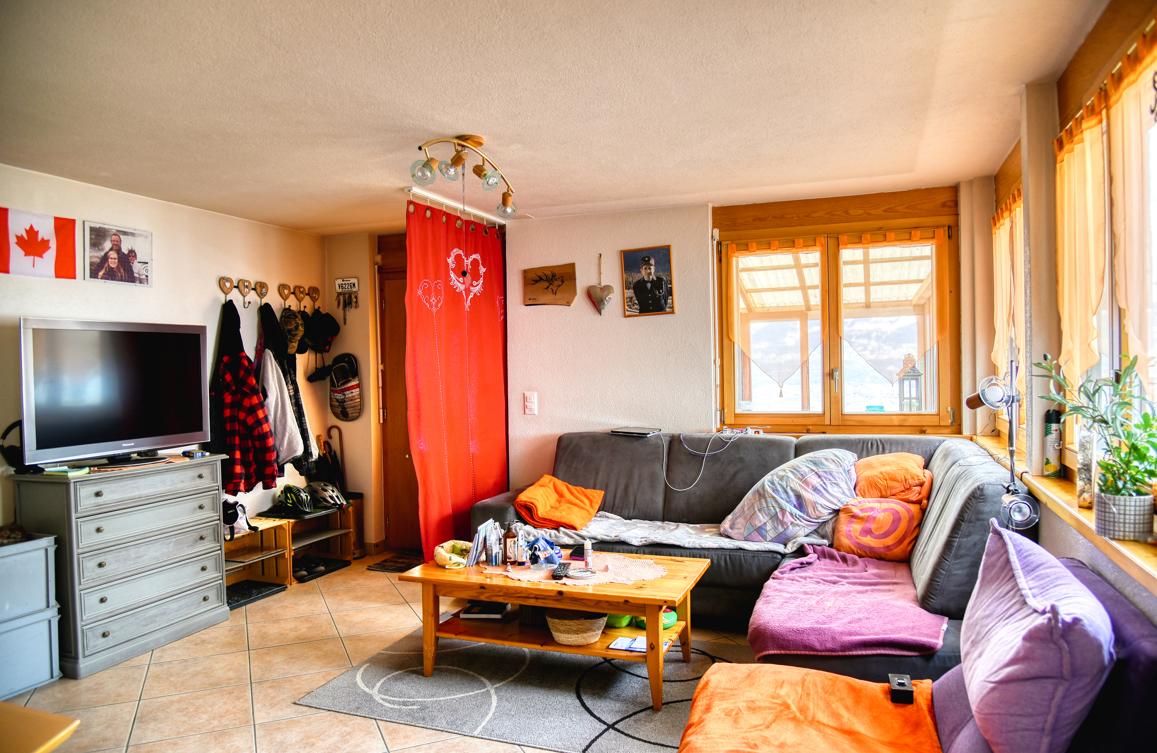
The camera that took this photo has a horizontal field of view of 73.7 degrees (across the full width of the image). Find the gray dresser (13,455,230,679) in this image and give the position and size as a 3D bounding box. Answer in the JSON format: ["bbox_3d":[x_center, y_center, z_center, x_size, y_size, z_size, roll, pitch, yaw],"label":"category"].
[{"bbox_3d":[-2.164,0.855,3.715,0.435,0.853,0.827,-1,1,22],"label":"gray dresser"}]

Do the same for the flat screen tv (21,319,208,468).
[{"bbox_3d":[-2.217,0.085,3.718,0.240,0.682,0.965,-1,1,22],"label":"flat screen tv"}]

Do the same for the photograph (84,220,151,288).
[{"bbox_3d":[-2.364,-0.621,3.981,0.018,0.292,0.396,-1,1,19],"label":"photograph"}]

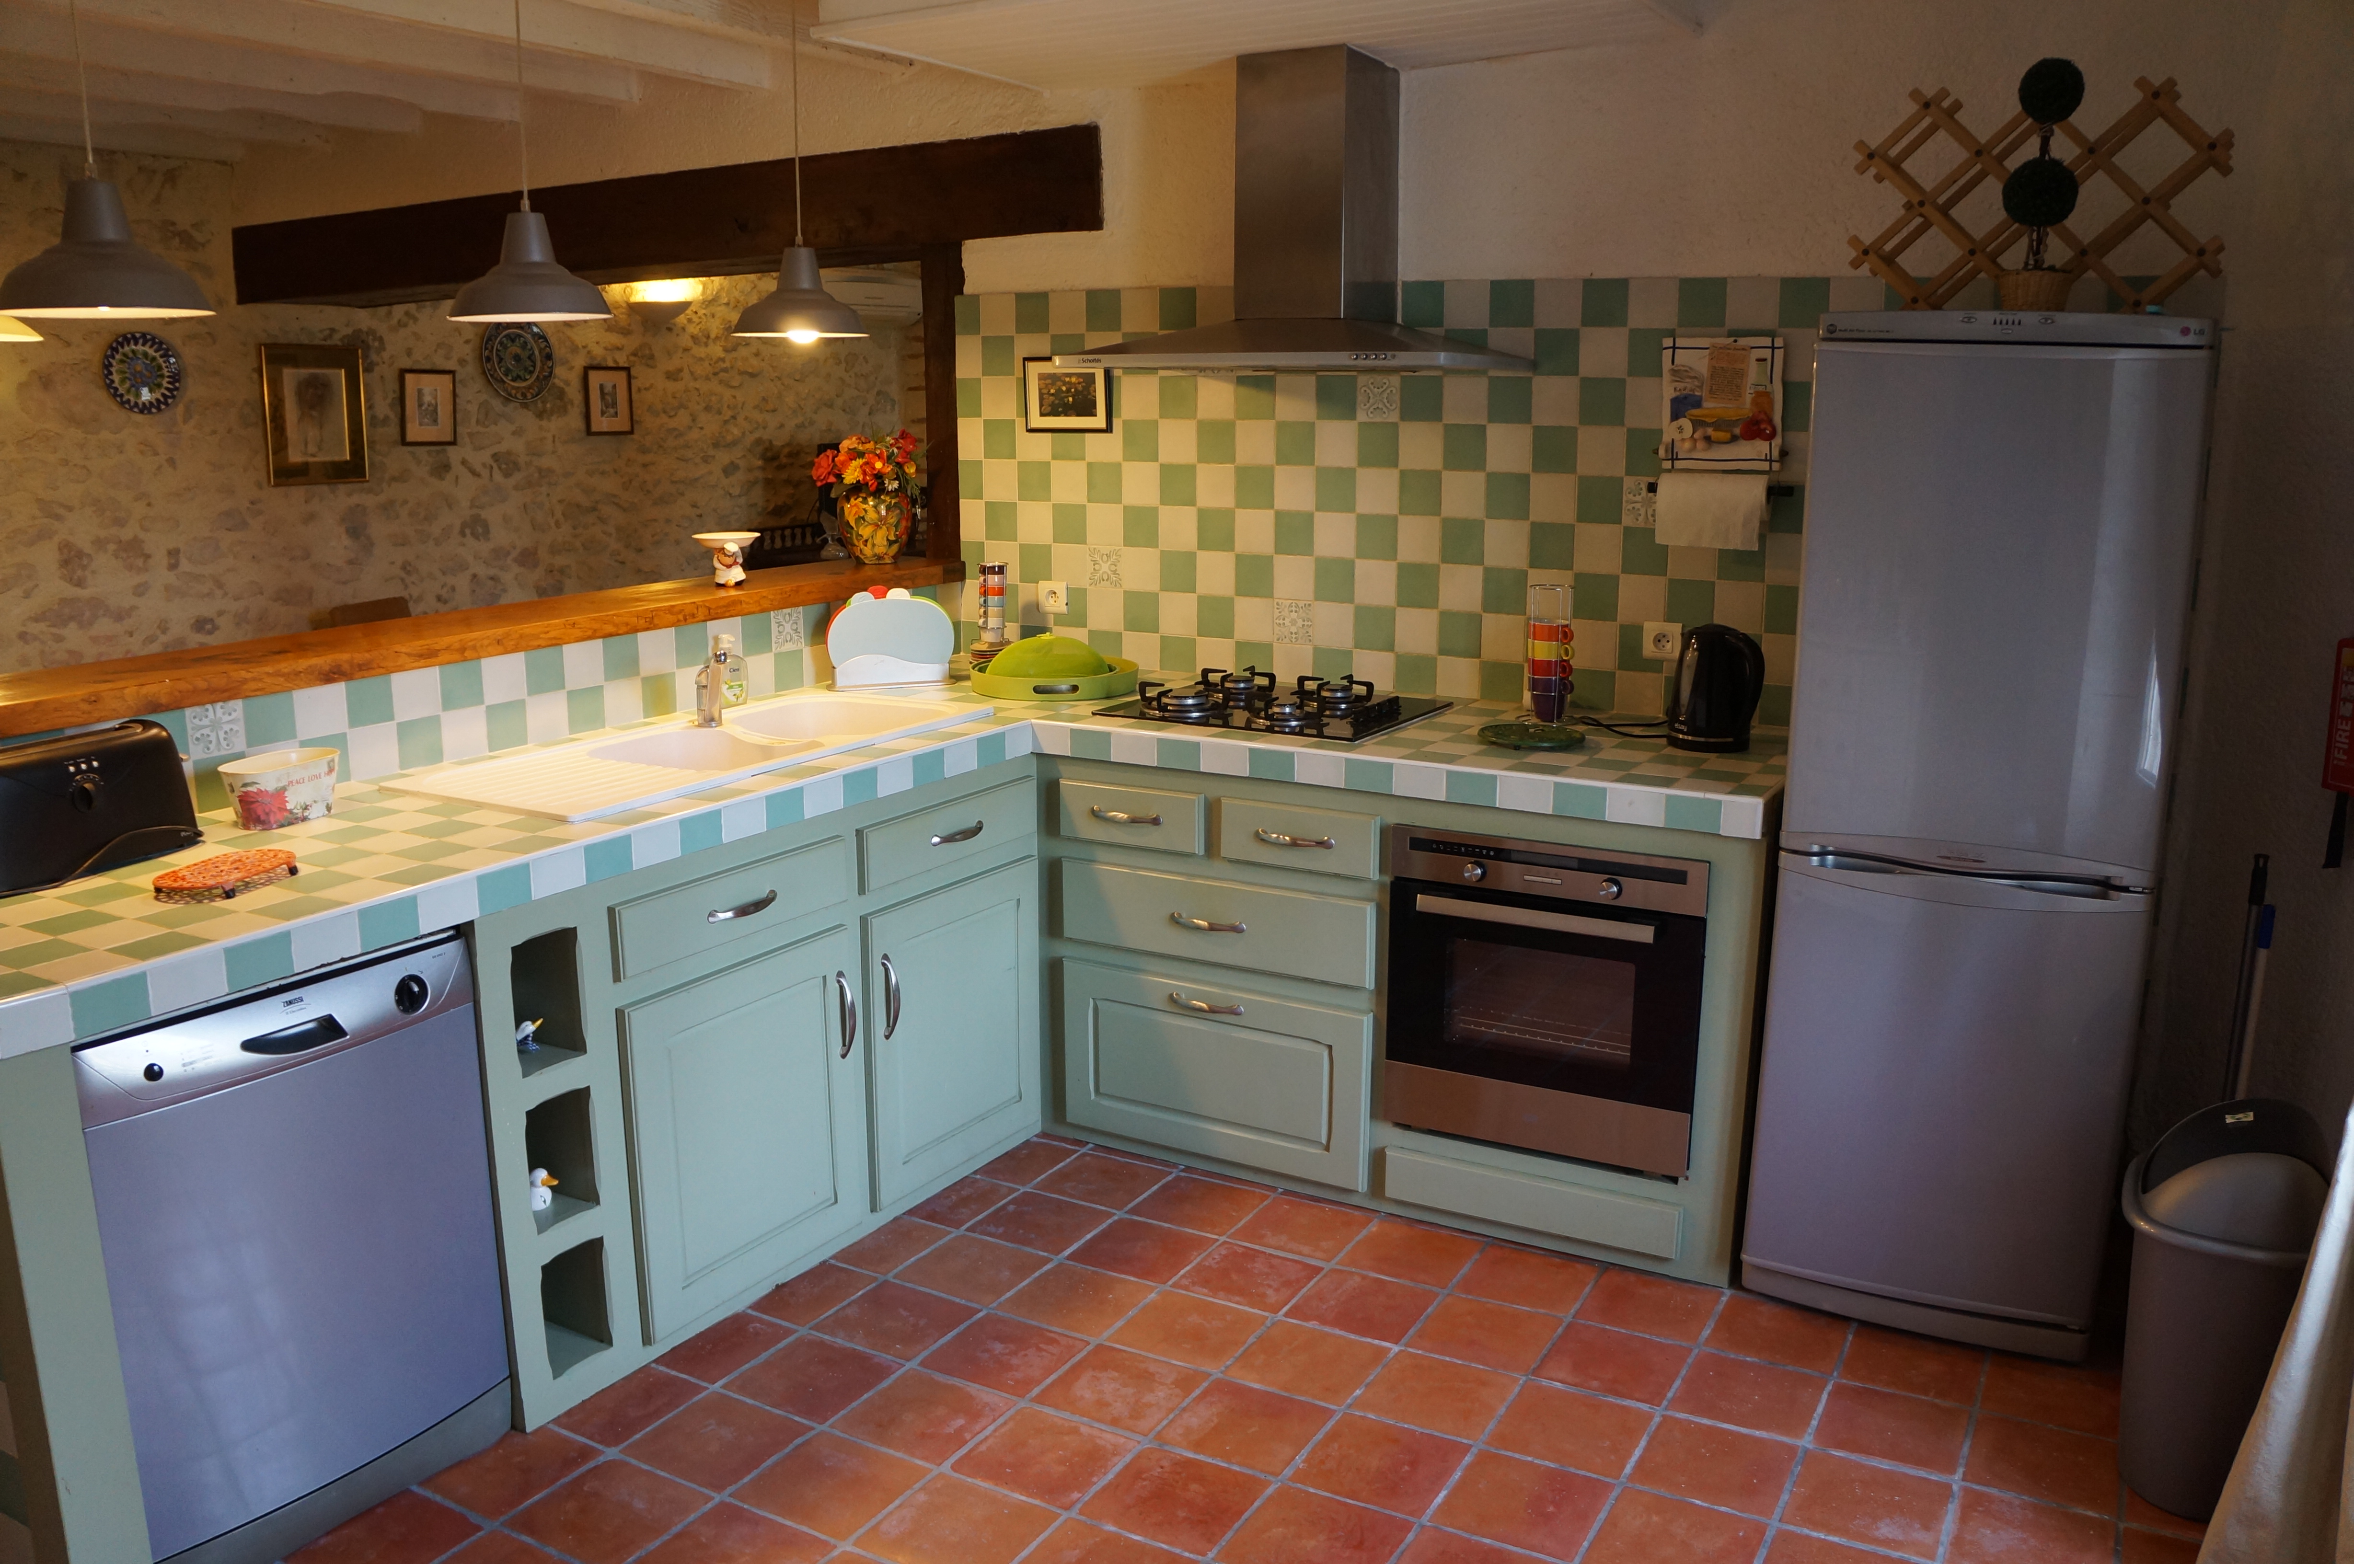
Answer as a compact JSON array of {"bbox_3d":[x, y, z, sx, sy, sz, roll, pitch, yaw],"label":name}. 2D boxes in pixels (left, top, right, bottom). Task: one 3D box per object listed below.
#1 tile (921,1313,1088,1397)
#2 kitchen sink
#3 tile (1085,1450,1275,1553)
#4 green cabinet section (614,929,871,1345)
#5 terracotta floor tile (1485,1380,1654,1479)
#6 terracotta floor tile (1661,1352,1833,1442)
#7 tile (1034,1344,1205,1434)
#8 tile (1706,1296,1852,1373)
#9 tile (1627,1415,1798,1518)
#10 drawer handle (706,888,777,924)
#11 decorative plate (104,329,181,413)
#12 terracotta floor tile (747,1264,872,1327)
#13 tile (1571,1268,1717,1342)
[{"bbox_3d":[-0.281,0.951,2.911,0.212,0.017,0.209,6,13,29],"label":"tile"},{"bbox_3d":[-0.869,0.012,3.421,0.475,0.185,1.180,7,13,29],"label":"kitchen sink"},{"bbox_3d":[0.000,1.044,2.548,0.216,0.015,0.216,7,13,28],"label":"tile"},{"bbox_3d":[-0.948,0.574,3.192,0.480,0.590,0.560,7,14,29],"label":"green cabinet section"},{"bbox_3d":[0.599,0.988,2.667,0.212,0.017,0.209,6,13,29],"label":"terracotta floor tile"},{"bbox_3d":[0.909,0.987,2.812,0.216,0.015,0.216,7,13,28],"label":"terracotta floor tile"},{"bbox_3d":[-0.086,0.965,2.794,0.208,0.015,0.208,7,14,28],"label":"tile"},{"bbox_3d":[1.000,0.930,2.942,0.212,0.017,0.209,6,13,29],"label":"tile"},{"bbox_3d":[0.799,1.024,2.616,0.216,0.015,0.216,7,13,28],"label":"tile"},{"bbox_3d":[-0.711,0.211,2.913,0.031,0.023,0.156,6,13,29],"label":"drawer handle"},{"bbox_3d":[-3.251,-1.285,5.544,0.030,0.278,0.278,7,14,29],"label":"decorative plate"},{"bbox_3d":[-0.659,0.898,3.105,0.185,0.015,0.208,7,14,28],"label":"terracotta floor tile"},{"bbox_3d":[0.828,0.933,3.117,0.216,0.015,0.216,7,13,28],"label":"tile"}]

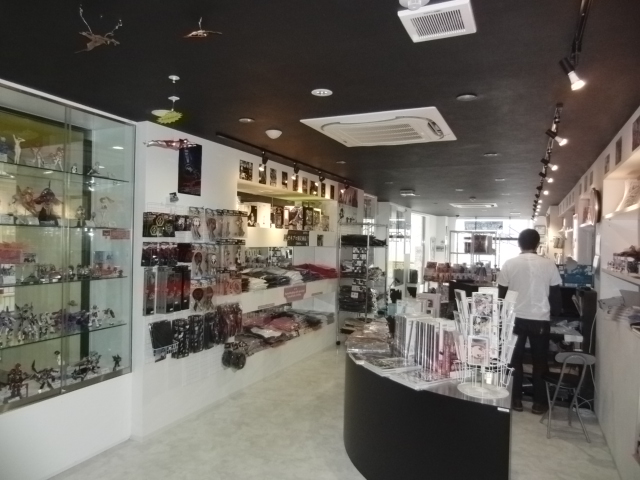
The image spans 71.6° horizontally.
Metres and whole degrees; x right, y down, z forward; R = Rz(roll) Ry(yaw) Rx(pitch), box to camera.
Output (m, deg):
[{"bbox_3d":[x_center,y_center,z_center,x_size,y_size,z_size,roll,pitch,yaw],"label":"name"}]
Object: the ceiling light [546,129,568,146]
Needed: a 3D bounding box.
[{"bbox_3d":[1.549,-0.667,2.883,0.140,0.080,0.070,29,11,23],"label":"ceiling light"}]

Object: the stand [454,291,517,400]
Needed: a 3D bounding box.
[{"bbox_3d":[0.966,0.596,2.598,0.350,0.570,0.350,1,0,20],"label":"stand"}]

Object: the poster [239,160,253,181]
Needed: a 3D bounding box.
[{"bbox_3d":[-0.729,-0.688,4.429,0.015,0.187,0.225,1,0,25],"label":"poster"}]

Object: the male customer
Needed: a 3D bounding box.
[{"bbox_3d":[1.994,0.751,4.214,0.580,1.700,0.380,1,0,25],"label":"male customer"}]

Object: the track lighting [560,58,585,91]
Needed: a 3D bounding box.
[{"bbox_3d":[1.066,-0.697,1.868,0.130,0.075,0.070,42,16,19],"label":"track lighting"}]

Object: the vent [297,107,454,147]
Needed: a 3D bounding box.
[{"bbox_3d":[0.493,-0.840,3.383,0.950,0.060,0.950,1,0,25],"label":"vent"}]

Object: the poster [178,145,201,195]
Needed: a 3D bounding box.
[{"bbox_3d":[-1.072,-0.597,3.697,0.015,0.435,0.275,1,0,25],"label":"poster"}]

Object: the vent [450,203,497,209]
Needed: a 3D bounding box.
[{"bbox_3d":[3.364,-0.759,9.695,0.950,0.060,0.950,1,0,25],"label":"vent"}]

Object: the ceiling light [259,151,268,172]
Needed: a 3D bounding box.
[{"bbox_3d":[-0.538,-0.755,4.220,0.110,0.180,0.090,1,0,25],"label":"ceiling light"}]

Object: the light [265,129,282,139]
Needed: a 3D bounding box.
[{"bbox_3d":[-0.364,-0.825,3.511,0.135,0.060,0.135,1,0,0],"label":"light"}]

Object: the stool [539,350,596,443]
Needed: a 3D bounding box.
[{"bbox_3d":[2.023,1.249,3.676,0.350,0.710,0.470,1,0,13],"label":"stool"}]

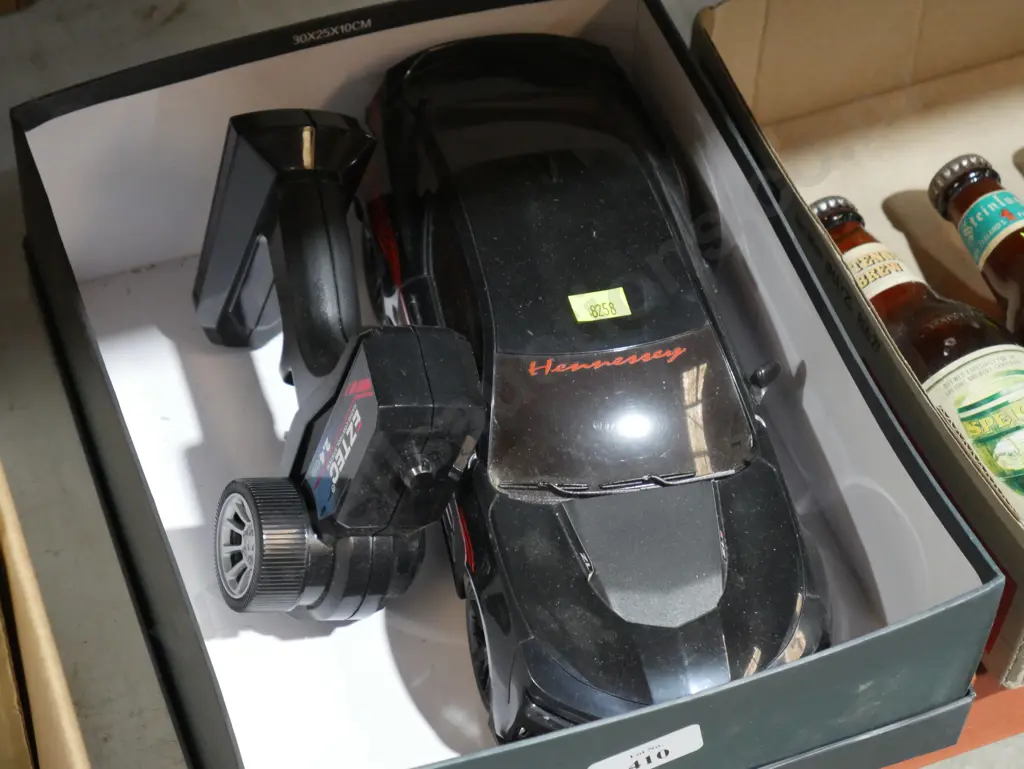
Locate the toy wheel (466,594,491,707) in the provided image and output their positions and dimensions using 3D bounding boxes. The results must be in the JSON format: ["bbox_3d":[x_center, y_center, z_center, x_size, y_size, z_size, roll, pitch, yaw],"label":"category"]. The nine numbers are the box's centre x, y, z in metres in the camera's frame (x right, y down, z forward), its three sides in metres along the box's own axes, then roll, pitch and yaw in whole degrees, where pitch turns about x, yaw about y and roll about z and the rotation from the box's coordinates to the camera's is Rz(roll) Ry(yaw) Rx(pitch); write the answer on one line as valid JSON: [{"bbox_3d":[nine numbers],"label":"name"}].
[{"bbox_3d":[-0.003,0.095,0.839,0.018,0.041,0.041,-11,54,-8],"label":"toy wheel"}]

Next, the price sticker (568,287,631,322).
[{"bbox_3d":[0.032,-0.029,0.852,0.020,0.001,0.012,-10,59,-11],"label":"price sticker"}]

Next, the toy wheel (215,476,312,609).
[{"bbox_3d":[-0.090,0.058,0.853,0.018,0.048,0.048,2,50,-28],"label":"toy wheel"}]

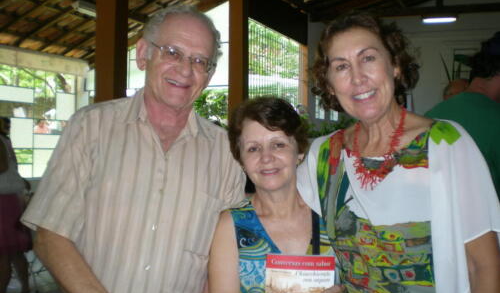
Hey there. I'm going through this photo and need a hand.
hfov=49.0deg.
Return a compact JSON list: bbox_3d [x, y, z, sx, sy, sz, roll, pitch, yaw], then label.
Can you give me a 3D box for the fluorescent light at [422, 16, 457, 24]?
[{"bbox_3d":[3.492,-2.324,10.126,0.610,0.090,0.110,2,2,23],"label":"fluorescent light"}]

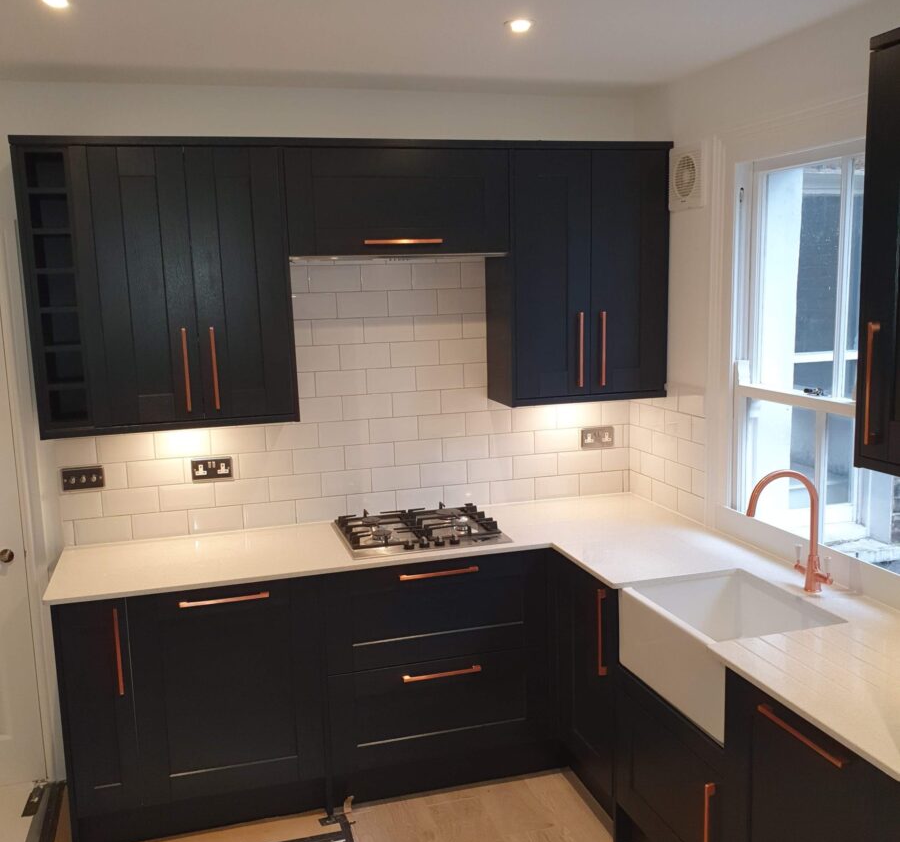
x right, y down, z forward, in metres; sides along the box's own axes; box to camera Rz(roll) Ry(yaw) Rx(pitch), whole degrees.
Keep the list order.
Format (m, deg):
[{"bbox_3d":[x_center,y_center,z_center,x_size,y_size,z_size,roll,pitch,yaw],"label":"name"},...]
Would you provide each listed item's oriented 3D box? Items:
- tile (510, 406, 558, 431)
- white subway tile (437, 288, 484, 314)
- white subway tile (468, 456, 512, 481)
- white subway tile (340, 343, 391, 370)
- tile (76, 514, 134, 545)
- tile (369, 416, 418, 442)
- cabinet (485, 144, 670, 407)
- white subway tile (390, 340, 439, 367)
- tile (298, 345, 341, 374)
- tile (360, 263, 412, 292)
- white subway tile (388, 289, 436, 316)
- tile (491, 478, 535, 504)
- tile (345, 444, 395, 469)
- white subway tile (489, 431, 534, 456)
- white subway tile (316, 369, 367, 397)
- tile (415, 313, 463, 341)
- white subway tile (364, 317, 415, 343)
[{"bbox_3d":[0.352,-0.006,3.749,0.198,0.098,0.010,-4,8,-16],"label":"tile"},{"bbox_3d":[0.048,-0.477,3.607,0.199,0.097,0.010,-4,8,-16],"label":"white subway tile"},{"bbox_3d":[0.166,0.204,3.732,0.199,0.097,0.010,-4,8,-16],"label":"white subway tile"},{"bbox_3d":[-0.333,-0.254,3.541,0.200,0.098,0.009,-4,8,-16],"label":"white subway tile"},{"bbox_3d":[-1.279,0.405,3.340,0.199,0.097,0.010,-4,8,-16],"label":"tile"},{"bbox_3d":[-0.225,0.035,3.584,0.198,0.098,0.010,-4,8,-16],"label":"tile"},{"bbox_3d":[0.495,-0.564,3.550,0.646,0.956,0.323,-4,8,-16],"label":"cabinet"},{"bbox_3d":[-0.139,-0.268,3.600,0.200,0.100,0.010,-4,8,-16],"label":"white subway tile"},{"bbox_3d":[-0.523,-0.239,3.461,0.198,0.098,0.010,-4,8,-16],"label":"tile"},{"bbox_3d":[-0.243,-0.553,3.503,0.198,0.098,0.010,-4,8,-16],"label":"tile"},{"bbox_3d":[-0.144,-0.467,3.563,0.200,0.099,0.008,-4,9,-16],"label":"white subway tile"},{"bbox_3d":[0.267,0.297,3.792,0.200,0.100,0.010,-4,8,-16],"label":"tile"},{"bbox_3d":[-0.321,0.141,3.598,0.200,0.098,0.009,-4,8,-16],"label":"tile"},{"bbox_3d":[0.260,0.100,3.765,0.200,0.100,0.010,-4,8,-16],"label":"white subway tile"},{"bbox_3d":[-0.426,-0.149,3.529,0.200,0.100,0.010,-4,8,-16],"label":"white subway tile"},{"bbox_3d":[-0.045,-0.374,3.612,0.200,0.100,0.010,-4,8,-16],"label":"tile"},{"bbox_3d":[-0.239,-0.360,3.554,0.200,0.098,0.009,-4,8,-16],"label":"white subway tile"}]

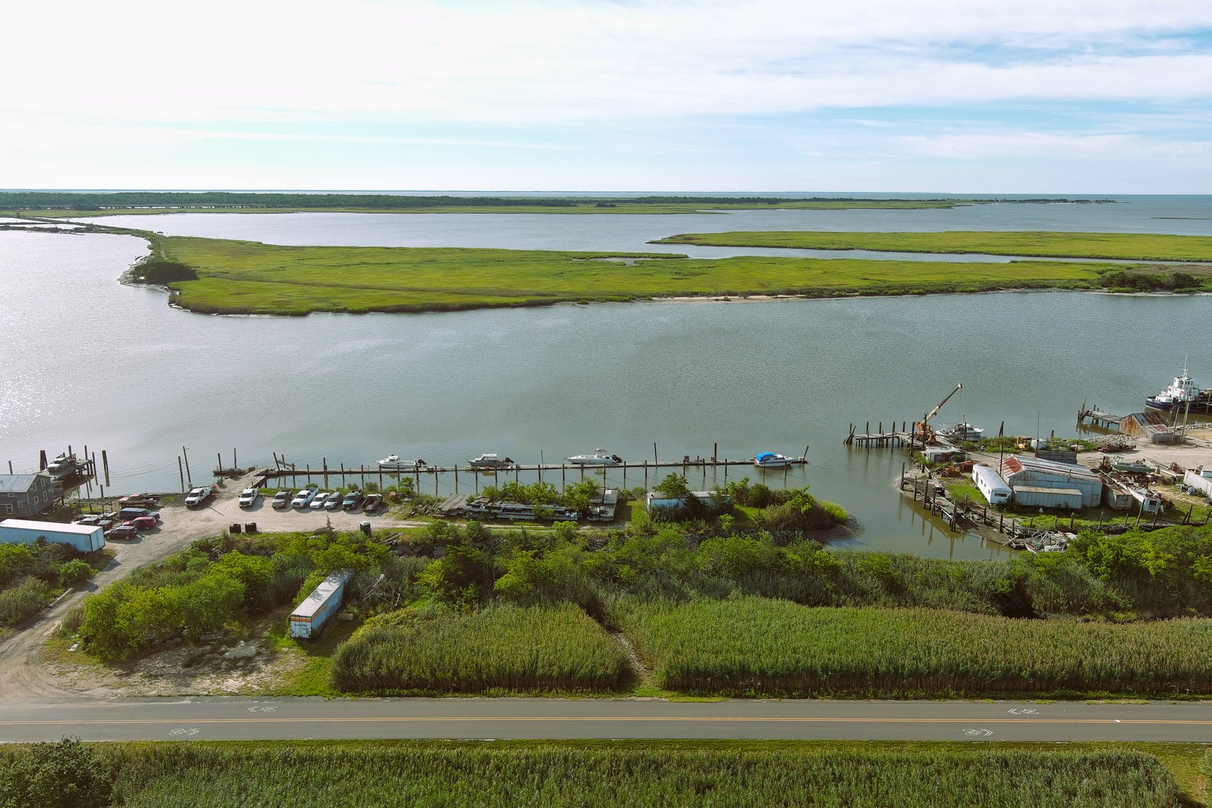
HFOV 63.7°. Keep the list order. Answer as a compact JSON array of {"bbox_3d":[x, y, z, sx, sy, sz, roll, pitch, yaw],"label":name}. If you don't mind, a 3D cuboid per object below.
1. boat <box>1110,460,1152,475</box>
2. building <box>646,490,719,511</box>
[{"bbox_3d":[98.184,11.572,182.325,7.700,1.900,2.400,3,13,14],"label":"boat"},{"bbox_3d":[13.084,15.906,155.813,12.400,2.750,2.600,-1,13,-4],"label":"building"}]

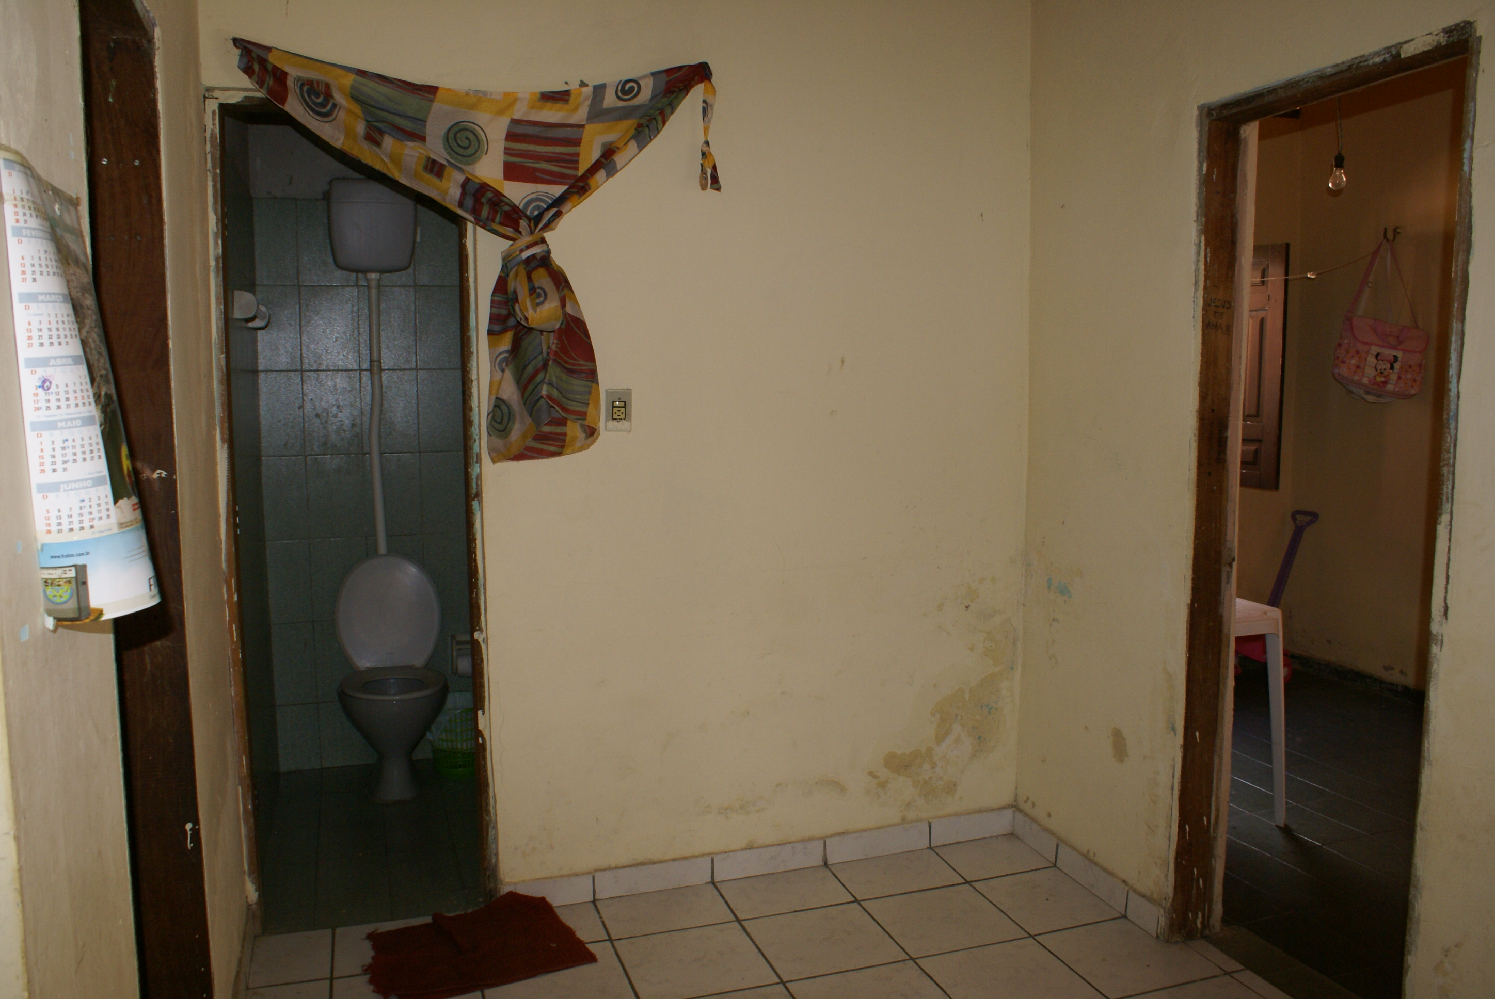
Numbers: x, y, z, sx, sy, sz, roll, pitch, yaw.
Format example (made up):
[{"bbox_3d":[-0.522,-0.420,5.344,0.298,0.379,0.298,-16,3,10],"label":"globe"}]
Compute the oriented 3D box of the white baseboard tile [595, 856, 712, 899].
[{"bbox_3d":[-0.261,1.063,3.159,0.339,0.083,0.012,-2,7,-18],"label":"white baseboard tile"}]

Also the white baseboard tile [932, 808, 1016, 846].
[{"bbox_3d":[0.700,1.022,3.468,0.290,0.082,0.012,-2,7,-18],"label":"white baseboard tile"}]

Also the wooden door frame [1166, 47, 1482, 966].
[{"bbox_3d":[1.250,0.140,2.450,0.130,2.100,0.729,-2,7,-18],"label":"wooden door frame"}]

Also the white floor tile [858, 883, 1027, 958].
[{"bbox_3d":[0.519,1.122,2.990,0.339,0.012,0.339,-2,7,-18],"label":"white floor tile"}]

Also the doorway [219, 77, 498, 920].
[{"bbox_3d":[-0.990,0.068,2.880,0.624,2.075,0.130,-2,7,-18],"label":"doorway"}]

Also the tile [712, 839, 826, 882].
[{"bbox_3d":[0.065,1.051,3.267,0.339,0.083,0.012,-2,7,-18],"label":"tile"}]

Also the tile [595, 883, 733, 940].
[{"bbox_3d":[-0.224,1.124,3.048,0.336,0.012,0.237,-2,7,-18],"label":"tile"}]

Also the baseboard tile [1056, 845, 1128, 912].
[{"bbox_3d":[0.963,1.054,3.137,0.012,0.083,0.339,-2,7,-18],"label":"baseboard tile"}]

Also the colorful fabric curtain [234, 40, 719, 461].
[{"bbox_3d":[-0.629,-0.602,2.821,1.153,0.995,0.090,-2,7,-18],"label":"colorful fabric curtain"}]

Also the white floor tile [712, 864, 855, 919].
[{"bbox_3d":[0.105,1.111,3.156,0.336,0.012,0.237,-2,7,-18],"label":"white floor tile"}]

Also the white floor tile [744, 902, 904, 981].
[{"bbox_3d":[0.194,1.136,2.881,0.339,0.012,0.339,-2,7,-18],"label":"white floor tile"}]

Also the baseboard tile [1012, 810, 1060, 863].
[{"bbox_3d":[0.868,1.029,3.410,0.012,0.082,0.237,-2,7,-18],"label":"baseboard tile"}]

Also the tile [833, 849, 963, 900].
[{"bbox_3d":[0.429,1.095,3.265,0.339,0.012,0.234,-2,7,-18],"label":"tile"}]

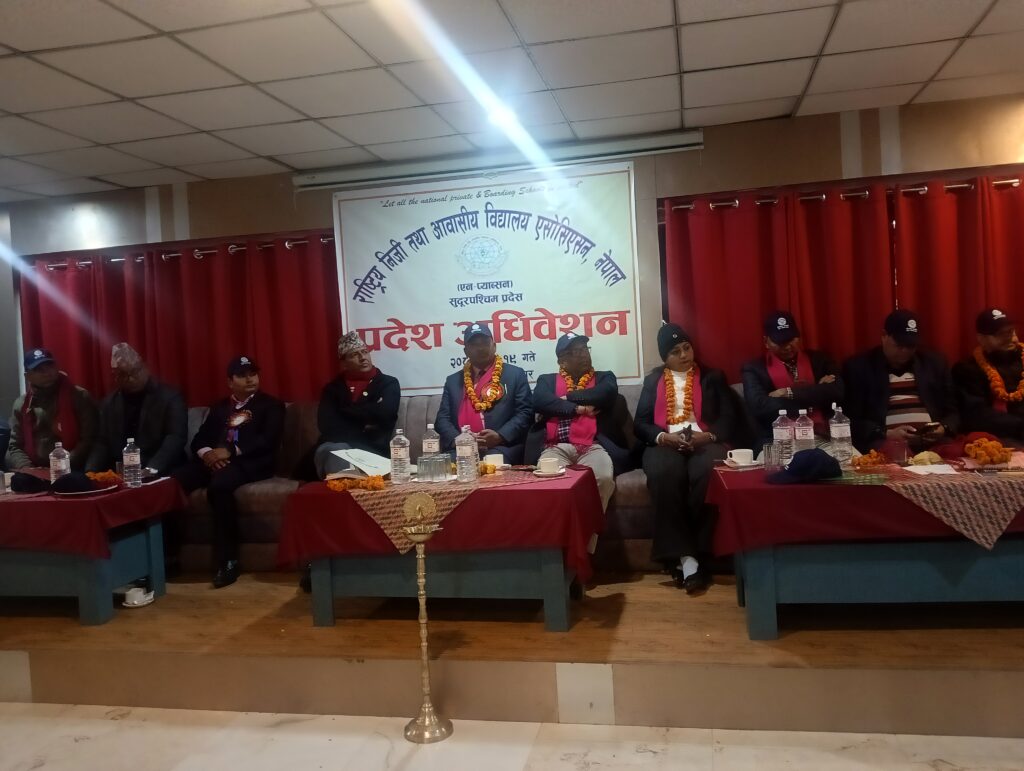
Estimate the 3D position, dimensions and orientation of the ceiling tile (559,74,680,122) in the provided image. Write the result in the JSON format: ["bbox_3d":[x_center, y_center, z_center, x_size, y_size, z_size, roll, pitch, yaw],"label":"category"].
[{"bbox_3d":[0.534,-1.432,3.999,0.595,0.020,0.595,-3,3,12],"label":"ceiling tile"}]

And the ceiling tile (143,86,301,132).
[{"bbox_3d":[-1.348,-1.304,3.777,0.600,0.020,0.600,-3,3,12],"label":"ceiling tile"}]

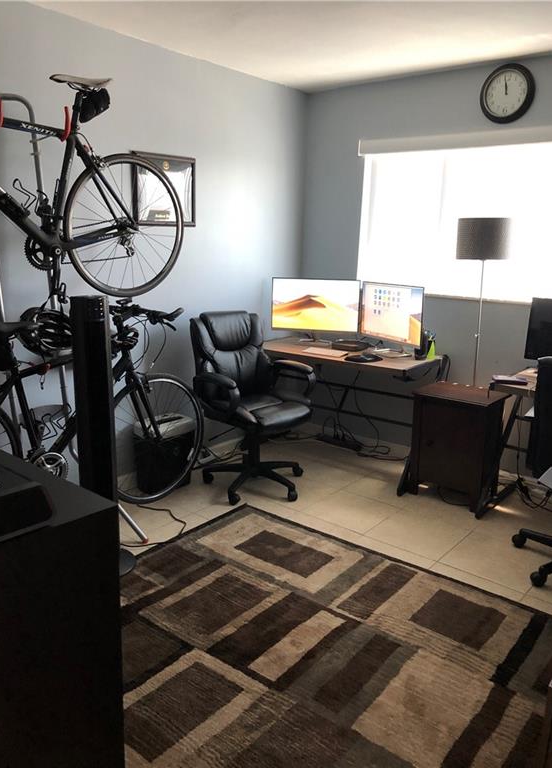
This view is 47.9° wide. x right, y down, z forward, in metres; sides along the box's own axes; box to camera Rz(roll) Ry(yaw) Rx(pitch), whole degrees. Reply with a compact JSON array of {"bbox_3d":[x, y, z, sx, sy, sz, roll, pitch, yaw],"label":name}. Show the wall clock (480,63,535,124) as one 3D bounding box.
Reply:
[{"bbox_3d":[1.304,-1.643,3.513,0.305,0.305,0.045,12,17,37],"label":"wall clock"}]

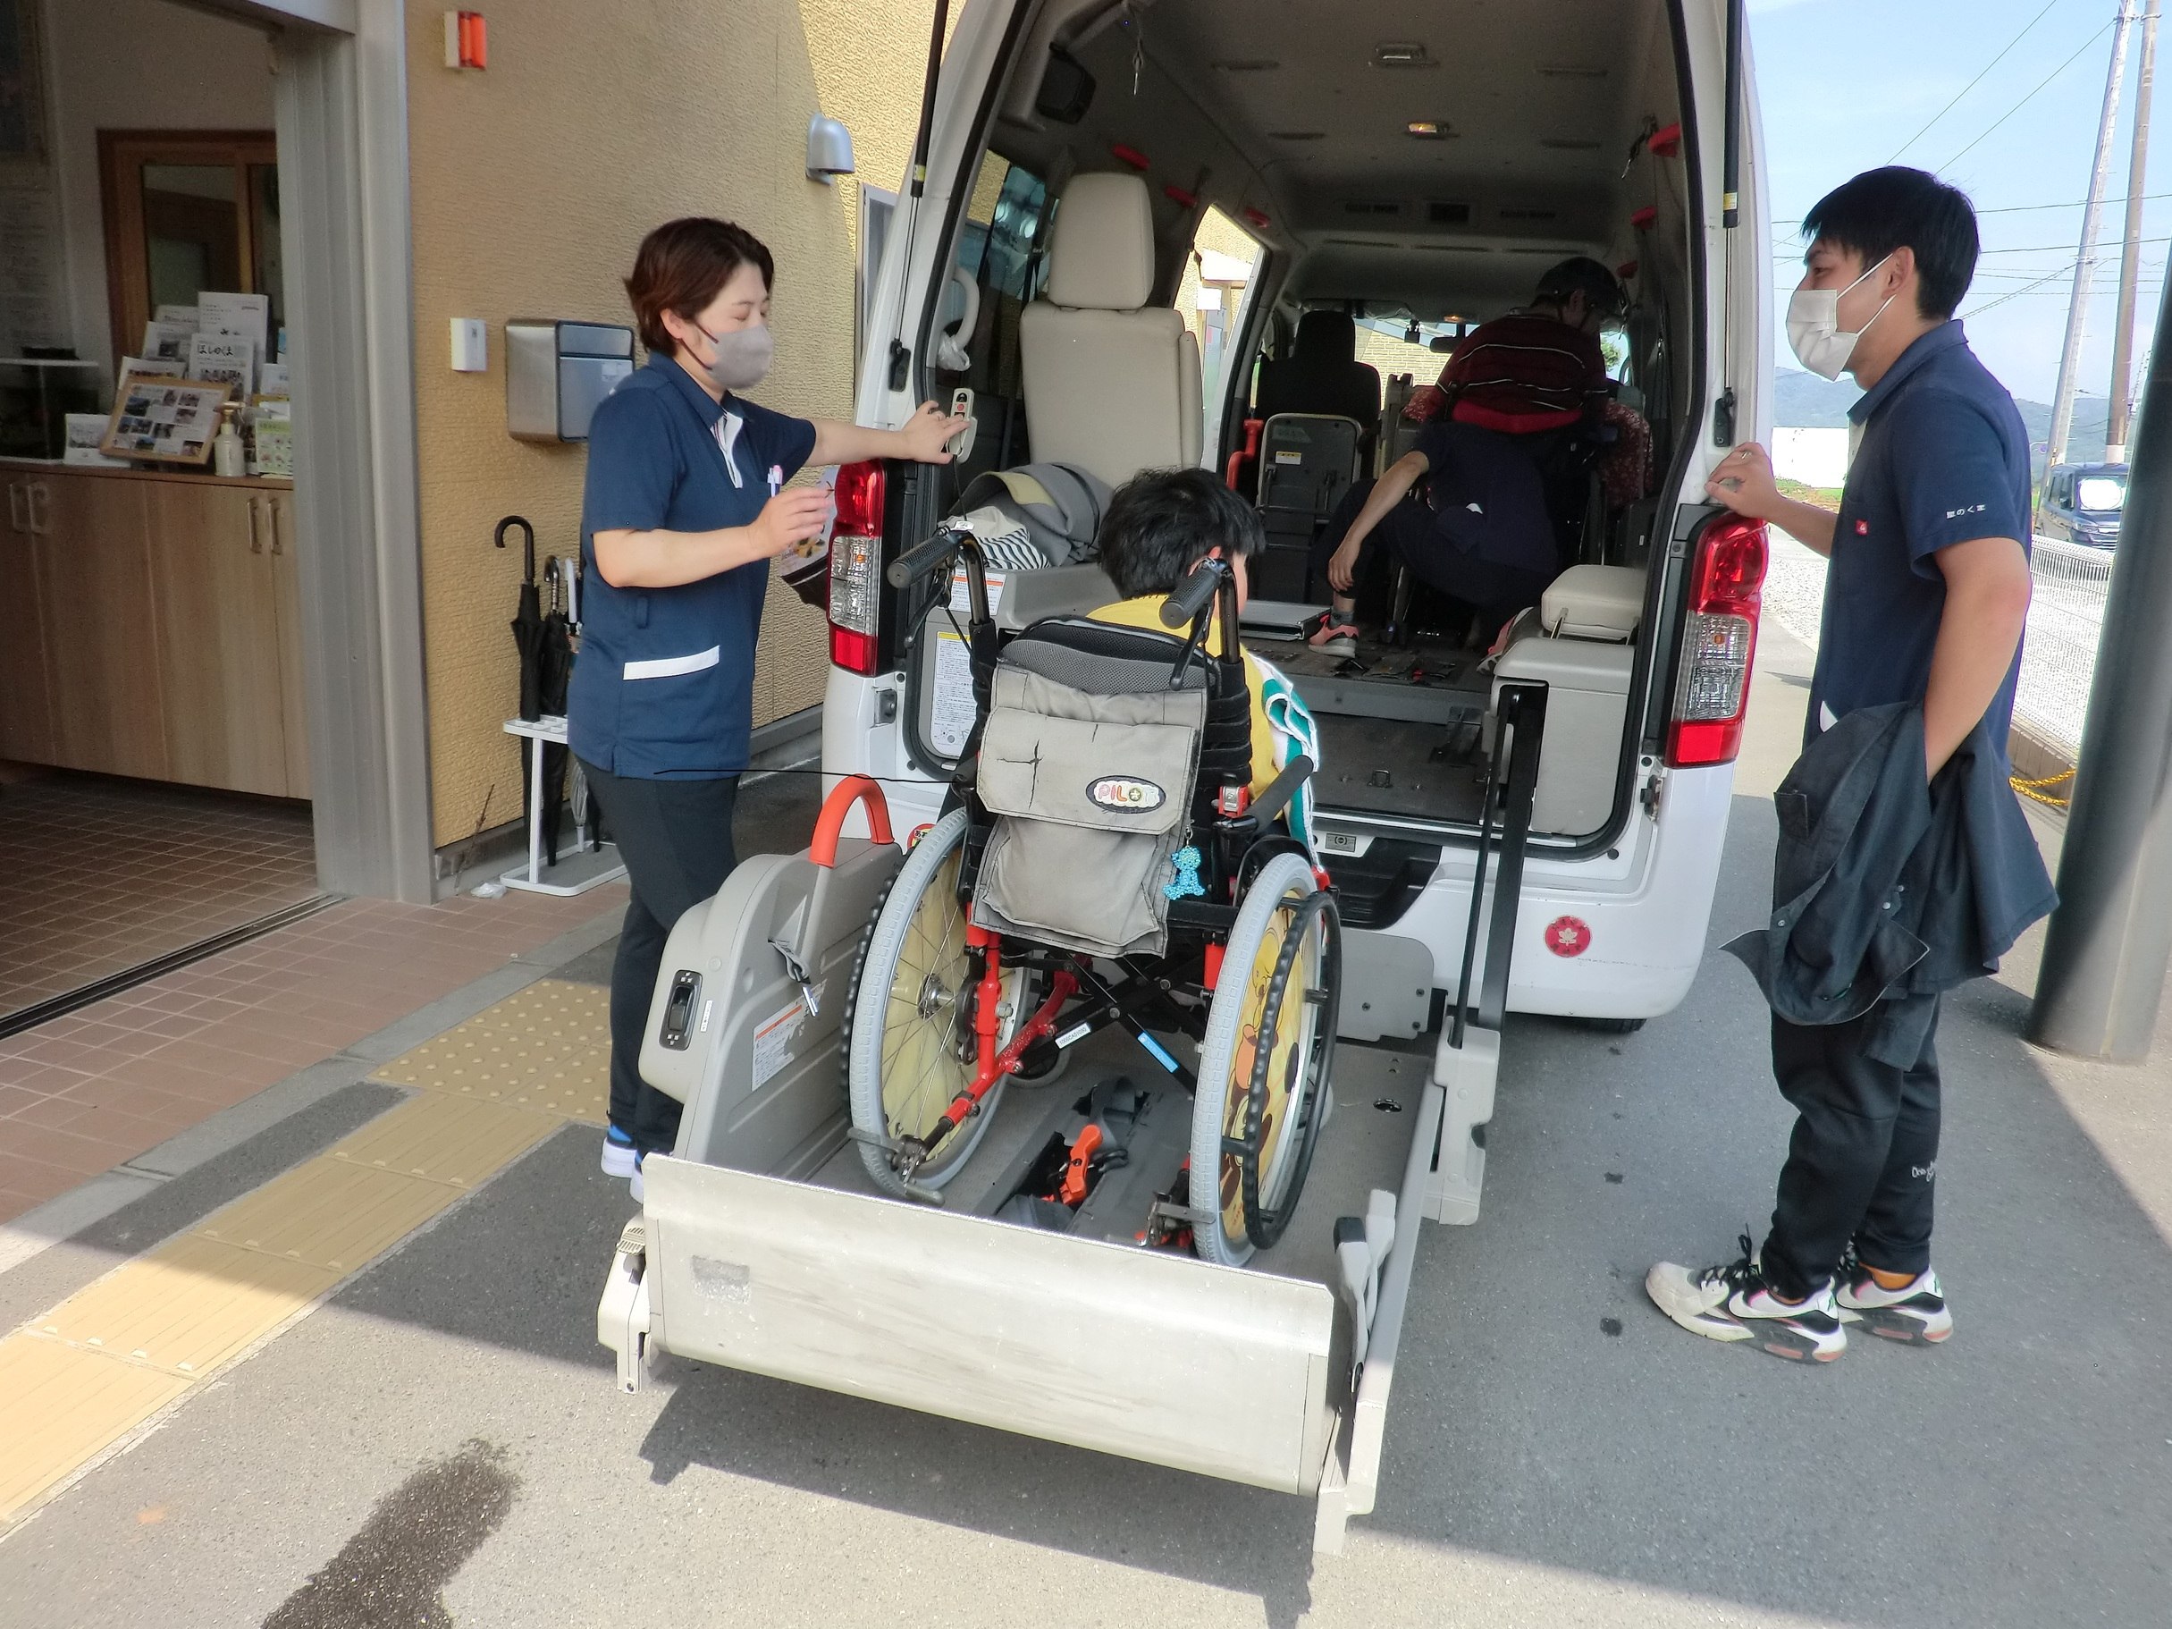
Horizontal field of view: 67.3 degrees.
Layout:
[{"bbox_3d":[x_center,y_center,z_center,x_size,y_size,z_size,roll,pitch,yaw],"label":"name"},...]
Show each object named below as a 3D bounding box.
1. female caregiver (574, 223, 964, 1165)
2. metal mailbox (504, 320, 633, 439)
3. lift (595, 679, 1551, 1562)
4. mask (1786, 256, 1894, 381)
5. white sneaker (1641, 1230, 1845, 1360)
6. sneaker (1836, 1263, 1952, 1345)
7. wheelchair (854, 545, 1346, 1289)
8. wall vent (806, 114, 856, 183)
[{"bbox_3d":[-0.565,-0.150,2.780,0.640,1.610,0.560,5,12,11],"label":"female caregiver"},{"bbox_3d":[-1.489,-1.240,4.732,0.152,0.315,0.410,5,12,12],"label":"metal mailbox"},{"bbox_3d":[0.085,0.248,2.452,1.020,0.800,1.400,6,12,17],"label":"lift"},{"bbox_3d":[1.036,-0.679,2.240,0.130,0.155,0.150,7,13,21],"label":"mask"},{"bbox_3d":[1.030,0.742,2.531,0.285,0.115,0.108,8,13,22],"label":"white sneaker"},{"bbox_3d":[1.220,0.737,2.596,0.285,0.115,0.108,8,13,22],"label":"sneaker"},{"bbox_3d":[0.084,0.077,2.387,0.590,0.940,0.920,7,12,19],"label":"wheelchair"},{"bbox_3d":[-1.004,-2.644,6.482,0.140,0.230,0.190,5,12,12],"label":"wall vent"}]

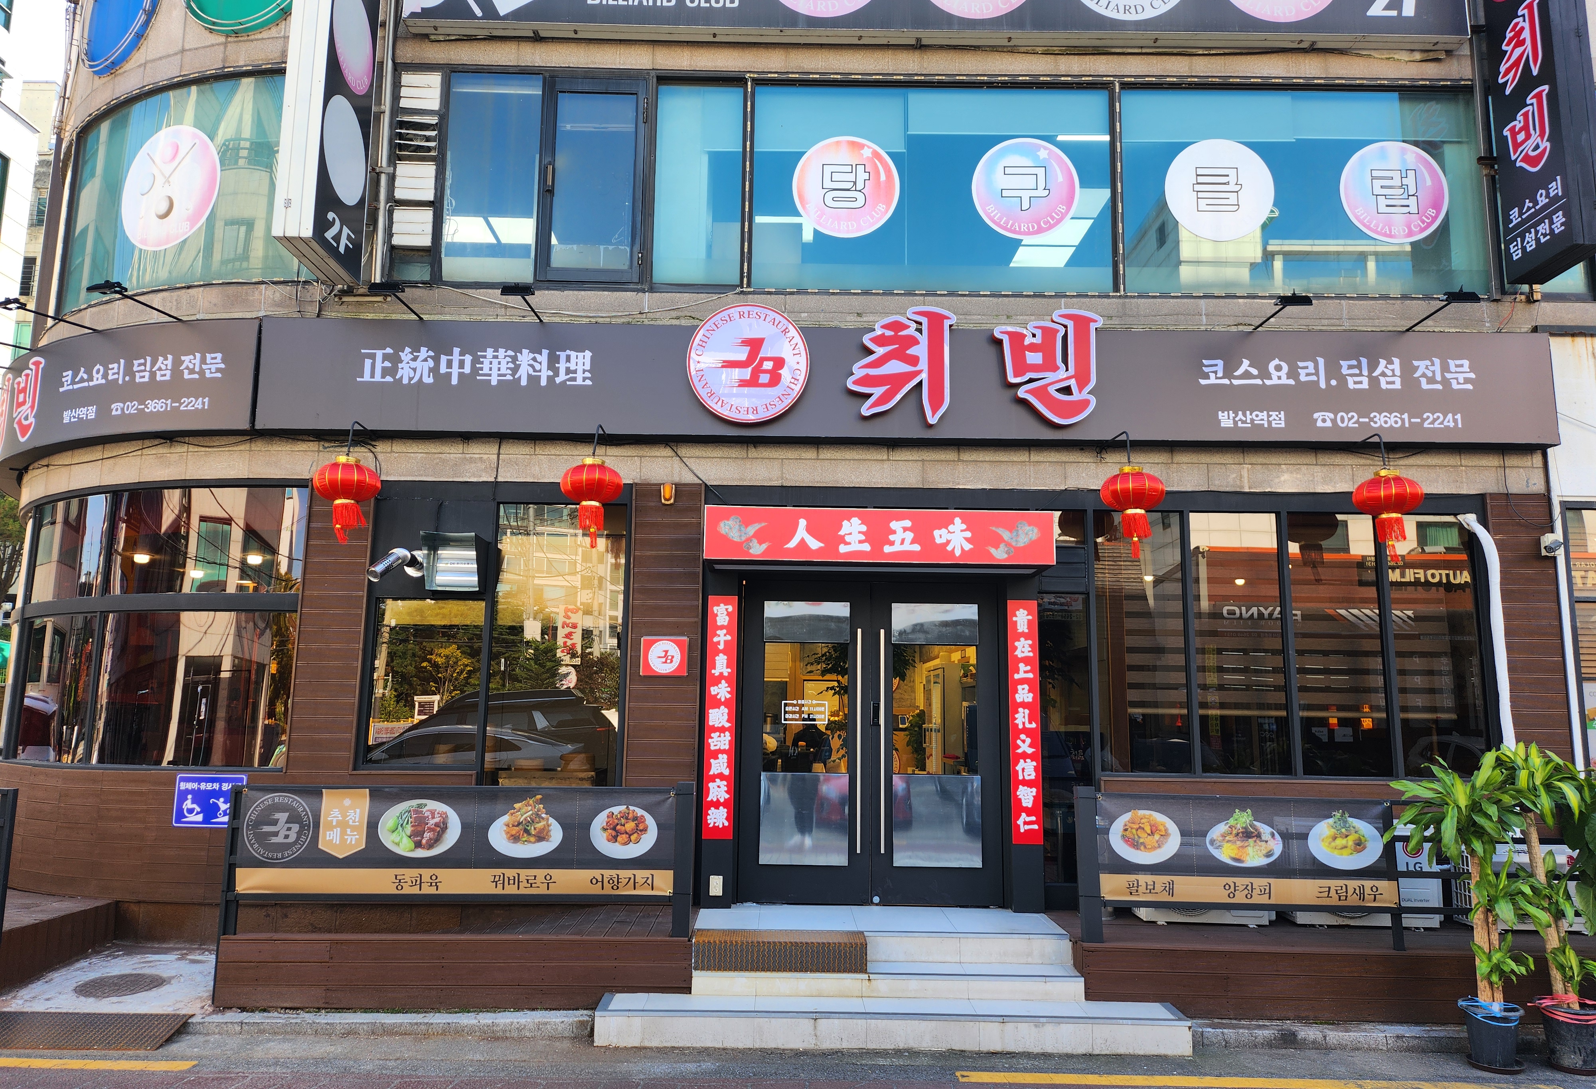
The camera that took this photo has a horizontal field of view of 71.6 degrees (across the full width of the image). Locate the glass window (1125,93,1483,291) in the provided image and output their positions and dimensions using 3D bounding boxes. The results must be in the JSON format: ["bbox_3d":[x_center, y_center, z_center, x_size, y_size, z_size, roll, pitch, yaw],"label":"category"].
[{"bbox_3d":[3.700,-2.584,8.150,2.625,1.572,0.070,1,-8,0],"label":"glass window"}]

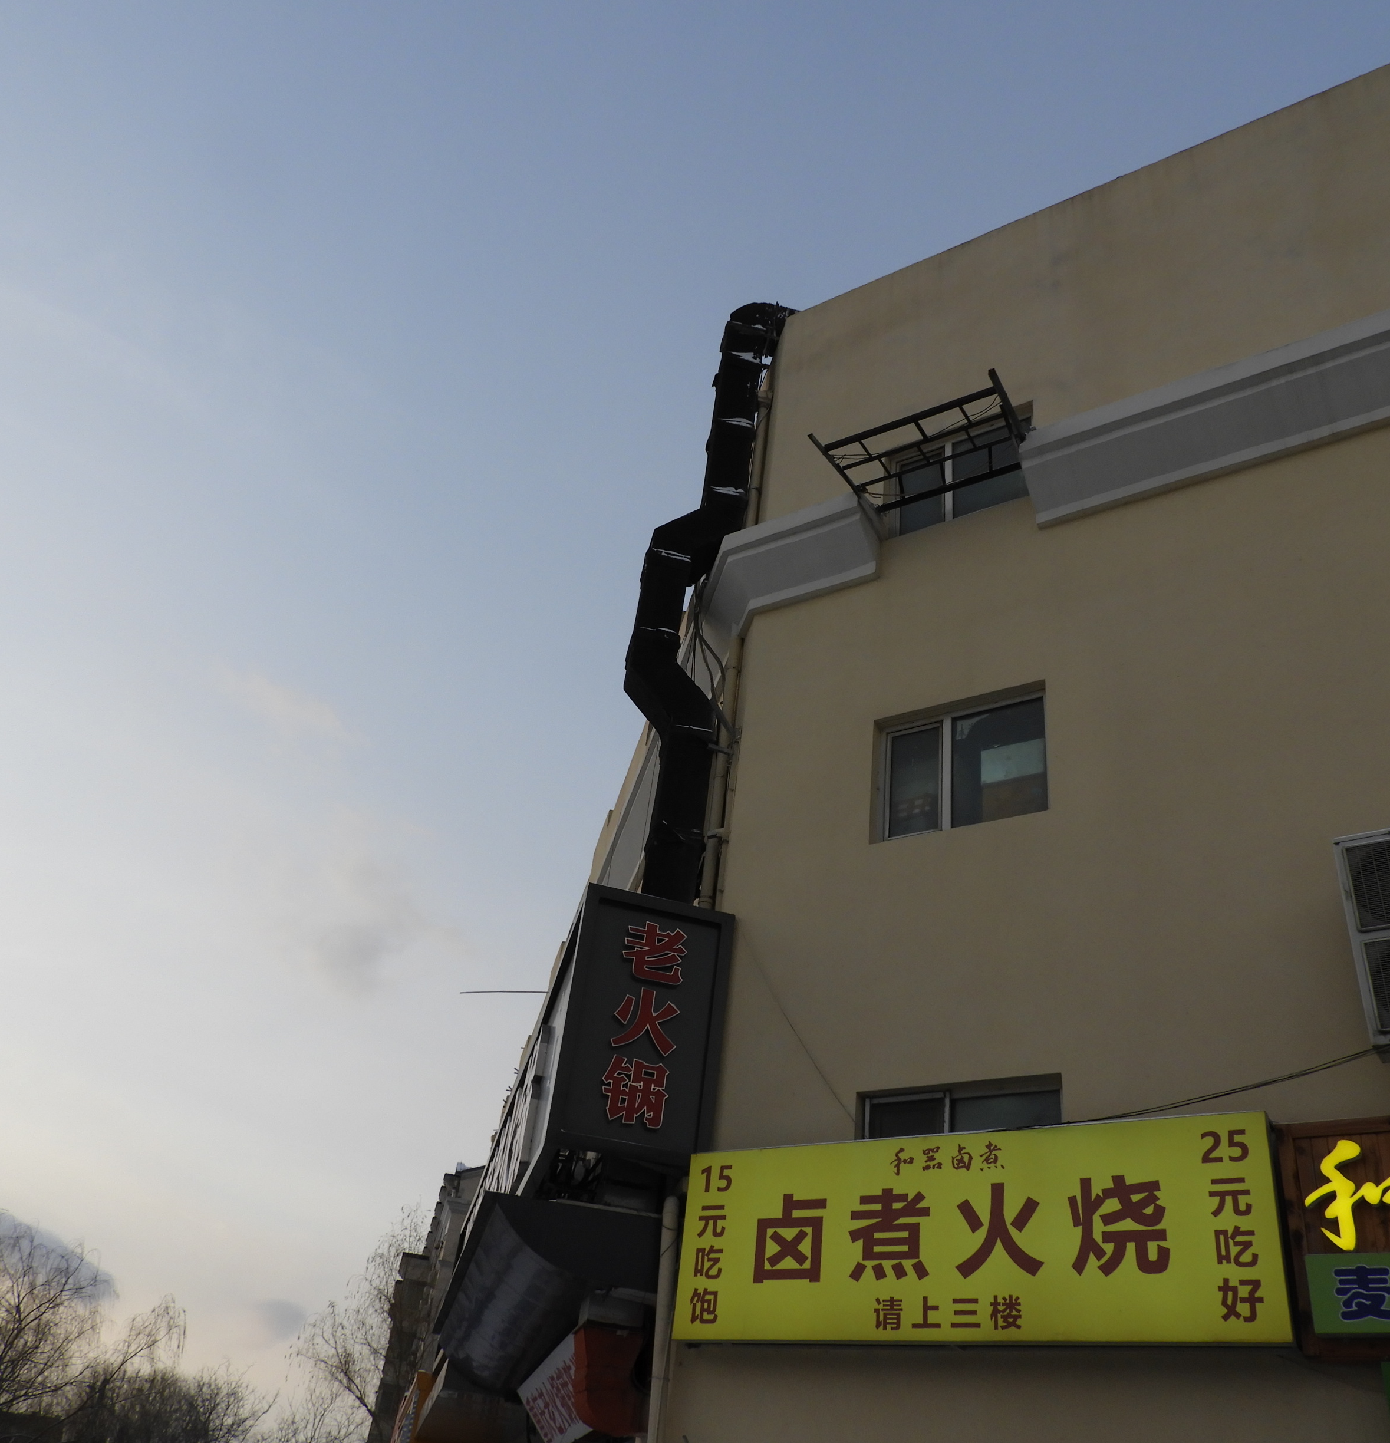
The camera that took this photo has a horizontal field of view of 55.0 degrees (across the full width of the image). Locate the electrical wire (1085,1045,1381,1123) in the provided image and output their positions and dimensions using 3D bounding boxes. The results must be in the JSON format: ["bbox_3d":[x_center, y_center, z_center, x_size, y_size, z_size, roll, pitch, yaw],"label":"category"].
[{"bbox_3d":[3.031,2.116,7.708,1.850,0.180,0.050,-25,-45,38],"label":"electrical wire"}]

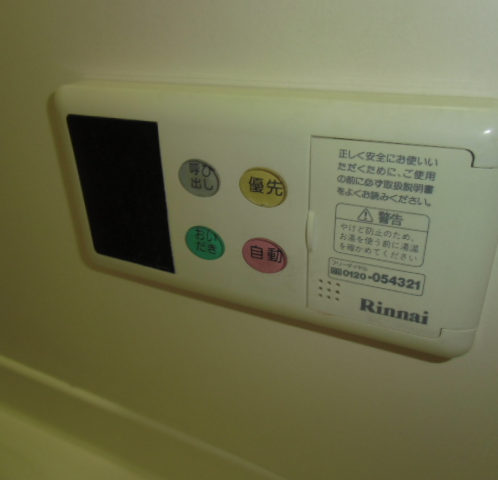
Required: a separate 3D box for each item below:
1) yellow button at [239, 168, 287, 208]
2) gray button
[{"bbox_3d":[0.005,-0.020,0.173,0.020,0.016,0.003,11,29,24],"label":"yellow button"},{"bbox_3d":[-0.022,-0.025,0.185,0.020,0.016,0.003,11,29,24],"label":"gray button"}]

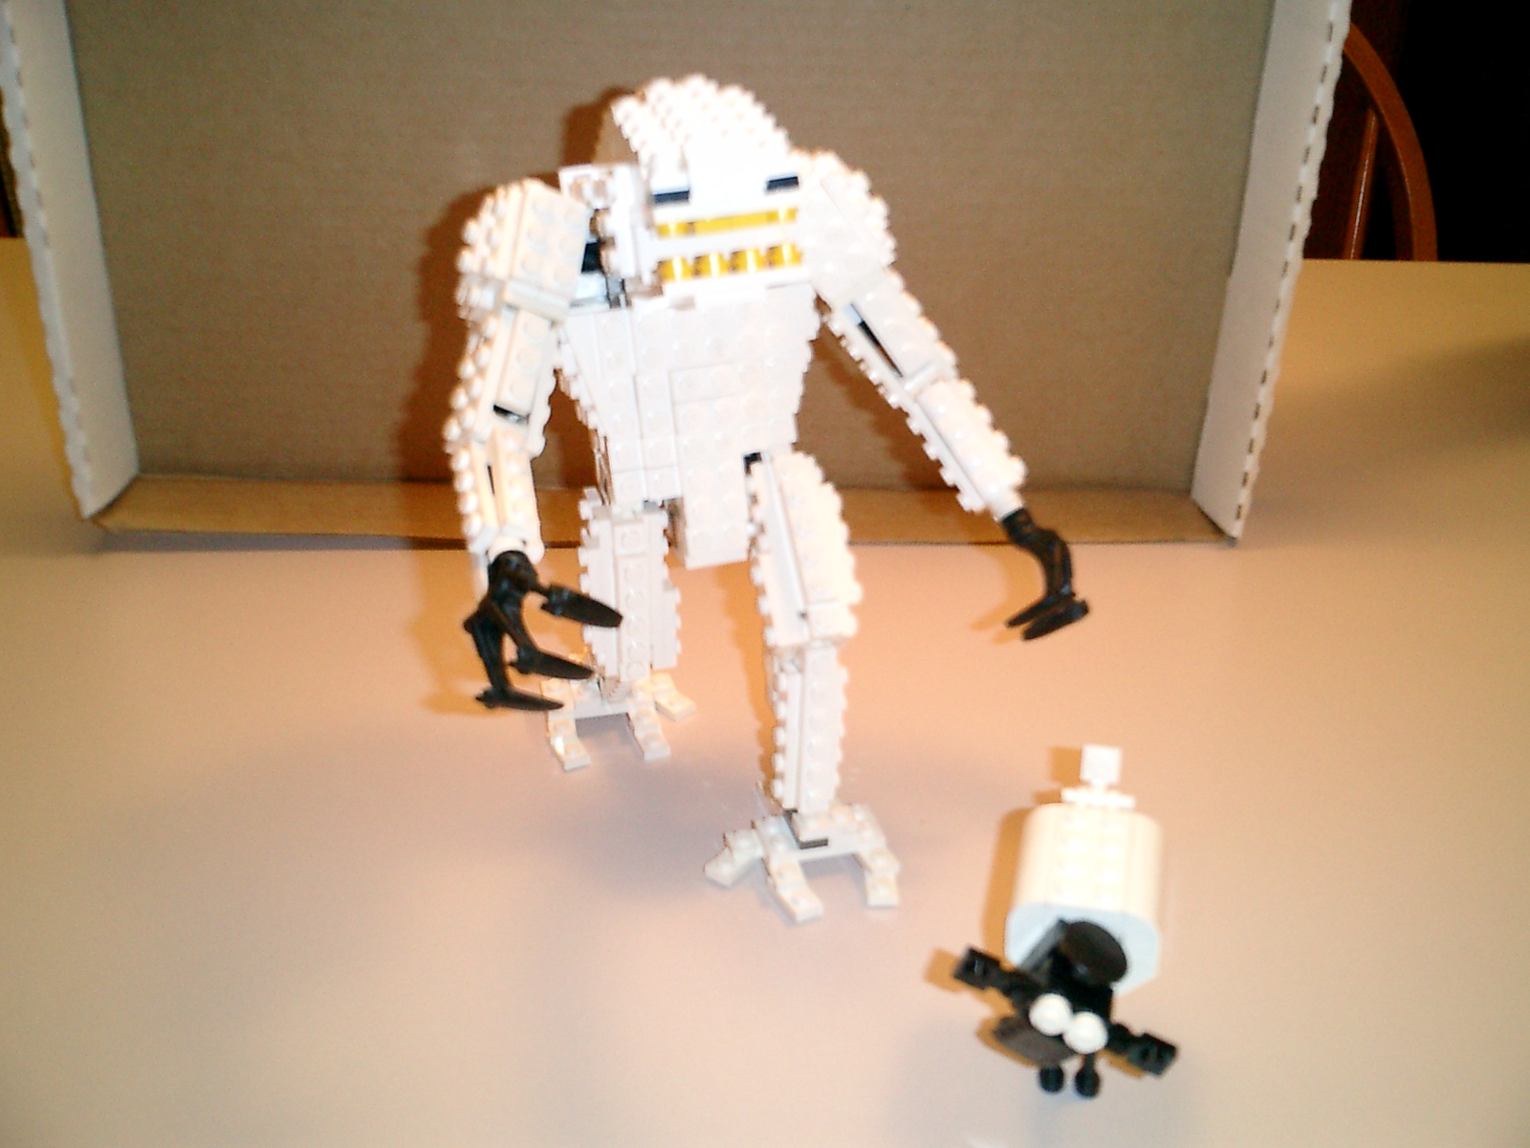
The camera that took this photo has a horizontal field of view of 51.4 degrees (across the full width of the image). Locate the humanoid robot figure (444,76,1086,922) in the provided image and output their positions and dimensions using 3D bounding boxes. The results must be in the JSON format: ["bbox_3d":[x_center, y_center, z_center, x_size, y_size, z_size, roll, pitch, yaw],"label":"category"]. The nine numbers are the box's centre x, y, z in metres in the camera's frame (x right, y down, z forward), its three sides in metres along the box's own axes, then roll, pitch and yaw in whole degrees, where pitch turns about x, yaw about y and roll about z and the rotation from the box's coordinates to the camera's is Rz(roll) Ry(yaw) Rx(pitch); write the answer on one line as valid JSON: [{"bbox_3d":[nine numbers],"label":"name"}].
[{"bbox_3d":[-0.005,-0.023,0.396,0.149,0.195,0.141,-5,27,-15],"label":"humanoid robot figure"}]

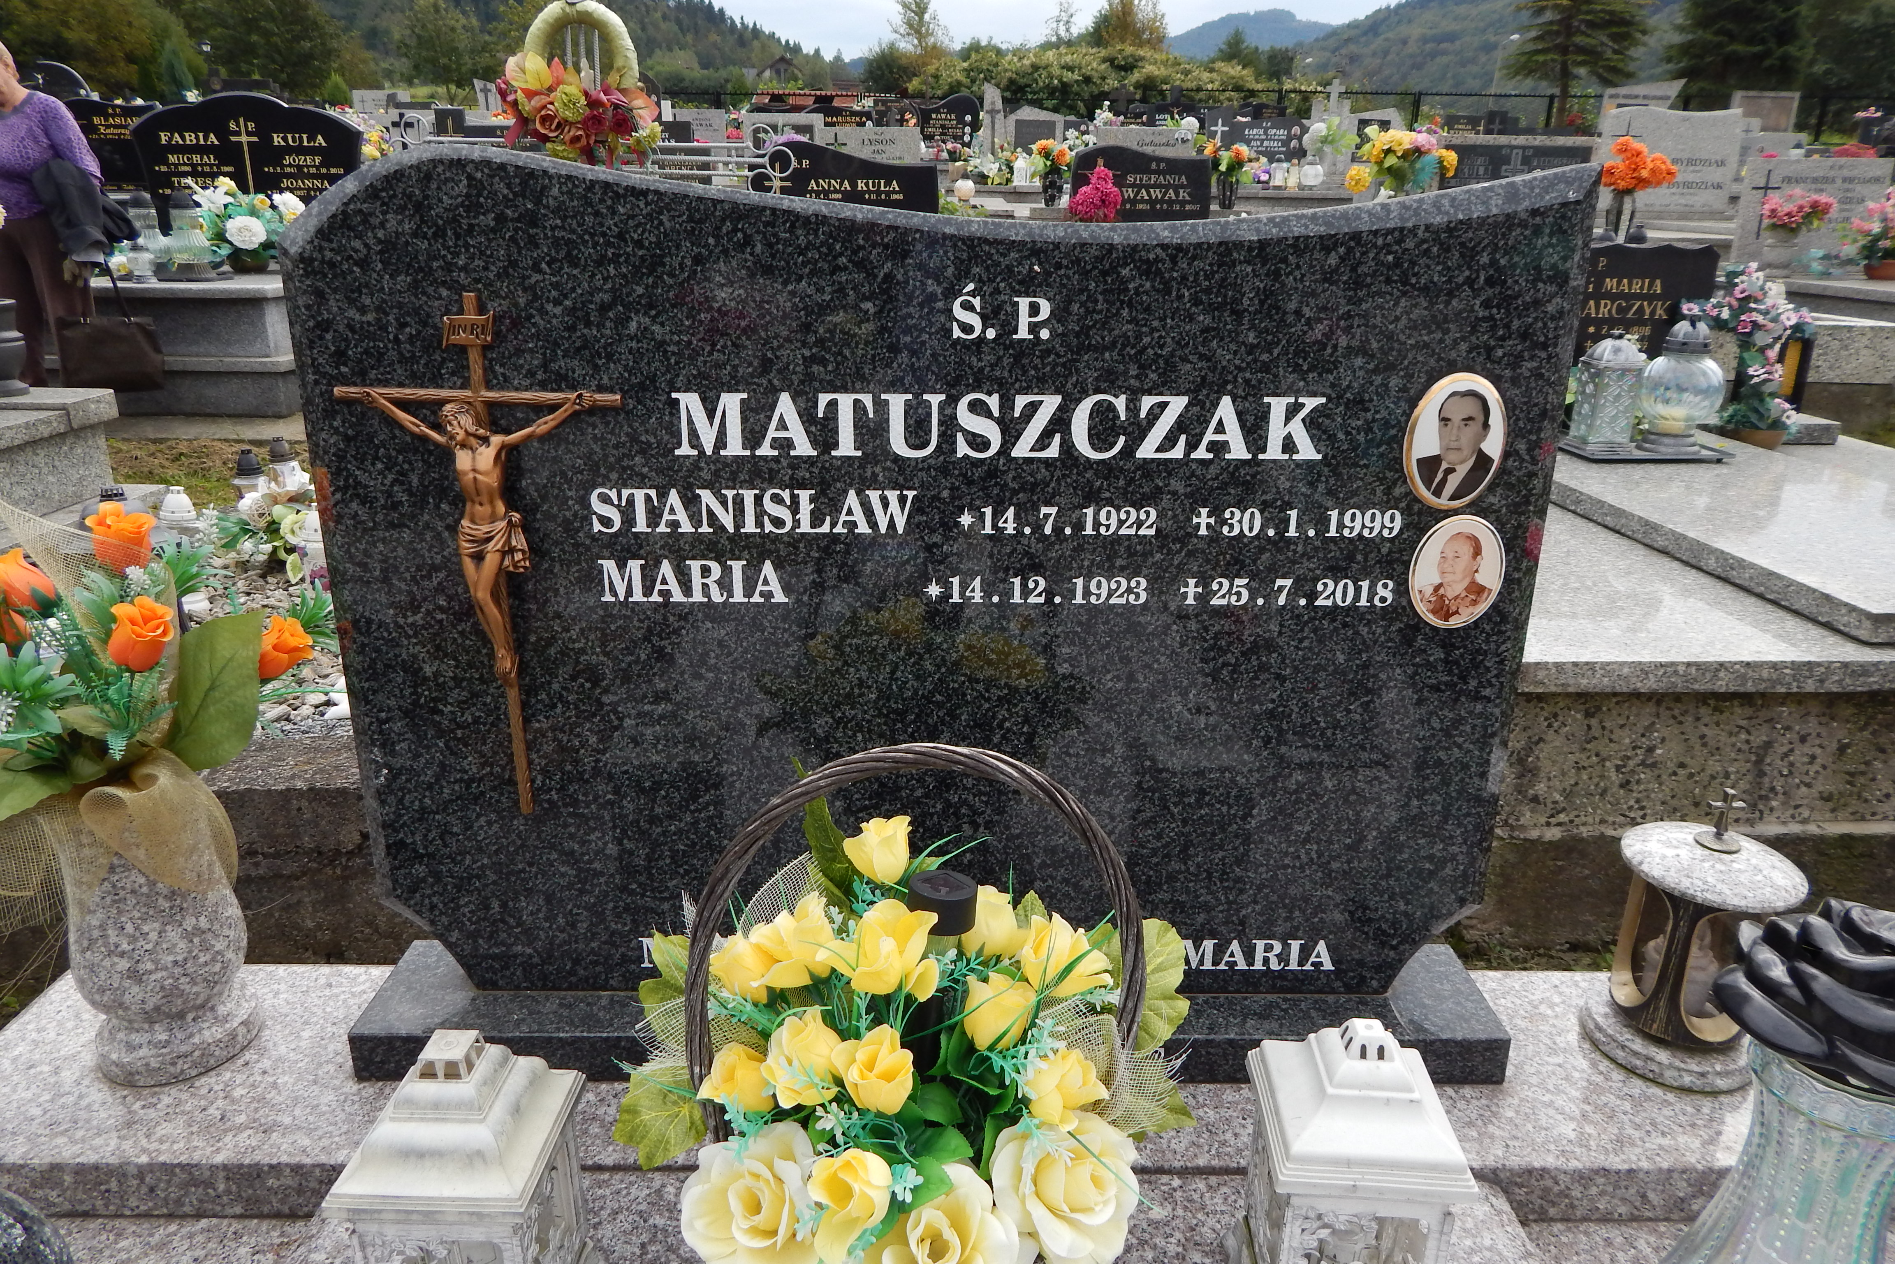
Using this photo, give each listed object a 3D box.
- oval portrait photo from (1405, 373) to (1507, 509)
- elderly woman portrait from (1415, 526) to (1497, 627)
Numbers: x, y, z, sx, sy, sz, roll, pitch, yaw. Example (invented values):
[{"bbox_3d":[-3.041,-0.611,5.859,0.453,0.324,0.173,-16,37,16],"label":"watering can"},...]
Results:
[{"bbox_3d":[0.439,-0.163,1.086,0.087,0.118,0.011,0,17,0],"label":"oval portrait photo"},{"bbox_3d":[0.456,-0.048,1.121,0.069,0.087,0.008,0,17,0],"label":"elderly woman portrait"}]

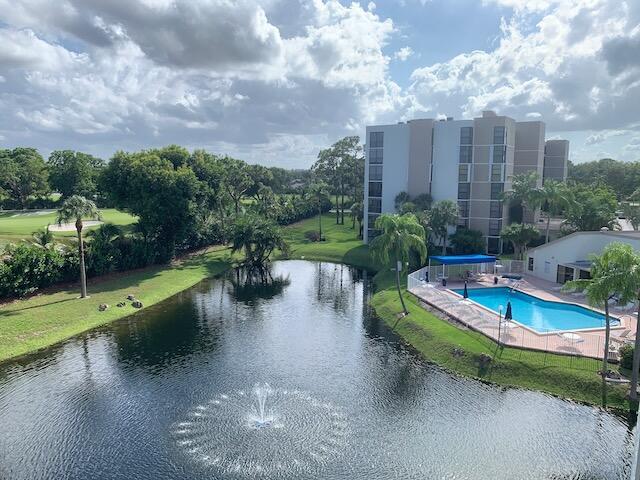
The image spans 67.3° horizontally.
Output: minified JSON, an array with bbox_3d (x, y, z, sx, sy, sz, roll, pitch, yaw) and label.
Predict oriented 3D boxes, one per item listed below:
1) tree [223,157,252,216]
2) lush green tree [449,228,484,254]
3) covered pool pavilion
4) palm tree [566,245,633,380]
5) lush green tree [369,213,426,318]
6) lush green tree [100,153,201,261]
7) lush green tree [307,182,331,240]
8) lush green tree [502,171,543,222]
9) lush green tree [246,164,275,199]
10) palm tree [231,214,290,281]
[{"bbox_3d":[-16.708,-9.214,97.677,6.080,15.280,6.080,0,8,0],"label":"tree"},{"bbox_3d":[22.145,0.093,72.741,5.440,3.690,4.900,0,8,0],"label":"lush green tree"},{"bbox_3d":[16.021,3.289,53.602,6.700,2.750,3.100,-2,8,-16],"label":"covered pool pavilion"},{"bbox_3d":[17.225,4.274,29.801,4.310,8.330,4.310,0,8,0],"label":"palm tree"},{"bbox_3d":[6.896,2.100,42.421,4.920,9.070,4.920,0,8,0],"label":"lush green tree"},{"bbox_3d":[-24.526,-5.088,69.147,13.533,15.019,11.982,1,8,0],"label":"lush green tree"},{"bbox_3d":[-0.267,-4.972,85.655,4.270,10.480,4.270,0,8,0],"label":"lush green tree"},{"bbox_3d":[30.704,-4.186,73.141,6.060,12.050,6.060,0,8,0],"label":"lush green tree"},{"bbox_3d":[-20.412,-18.478,164.912,9.318,13.000,8.645,1,8,0],"label":"lush green tree"},{"bbox_3d":[-8.766,-0.120,68.670,8.550,7.060,8.550,0,8,0],"label":"palm tree"}]

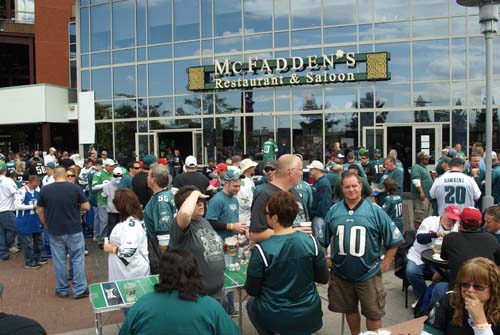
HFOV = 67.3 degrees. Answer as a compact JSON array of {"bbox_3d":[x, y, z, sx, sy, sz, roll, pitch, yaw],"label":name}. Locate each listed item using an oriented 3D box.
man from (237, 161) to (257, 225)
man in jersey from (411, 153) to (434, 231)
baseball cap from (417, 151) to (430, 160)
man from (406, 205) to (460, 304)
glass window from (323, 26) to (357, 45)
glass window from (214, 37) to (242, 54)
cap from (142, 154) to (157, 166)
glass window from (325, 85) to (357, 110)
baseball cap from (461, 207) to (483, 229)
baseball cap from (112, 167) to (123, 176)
[{"bbox_3d":[-0.045,0.790,5.750,0.380,1.800,0.520,-1,3,-6],"label":"man"},{"bbox_3d":[3.353,0.632,7.300,0.450,1.830,0.580,0,3,13],"label":"man in jersey"},{"bbox_3d":[3.419,-0.236,7.400,0.270,0.150,0.180,0,3,20],"label":"baseball cap"},{"bbox_3d":[2.236,1.066,4.550,0.540,1.220,0.700,-3,4,-43],"label":"man"},{"bbox_3d":[3.523,-5.196,14.690,1.296,0.666,0.080,0,3,18],"label":"glass window"},{"bbox_3d":[-0.942,-5.241,16.097,1.296,0.666,0.080,0,3,18],"label":"glass window"},{"bbox_3d":[-1.445,-0.112,5.450,0.180,0.140,0.260,-1,3,-12],"label":"cap"},{"bbox_3d":[3.409,-2.612,14.165,1.220,0.870,0.100,0,1,14],"label":"glass window"},{"bbox_3d":[2.232,0.498,3.780,0.190,0.140,0.260,1,3,27],"label":"baseball cap"},{"bbox_3d":[-2.722,0.083,7.750,0.180,0.140,0.250,-2,3,-25],"label":"baseball cap"}]

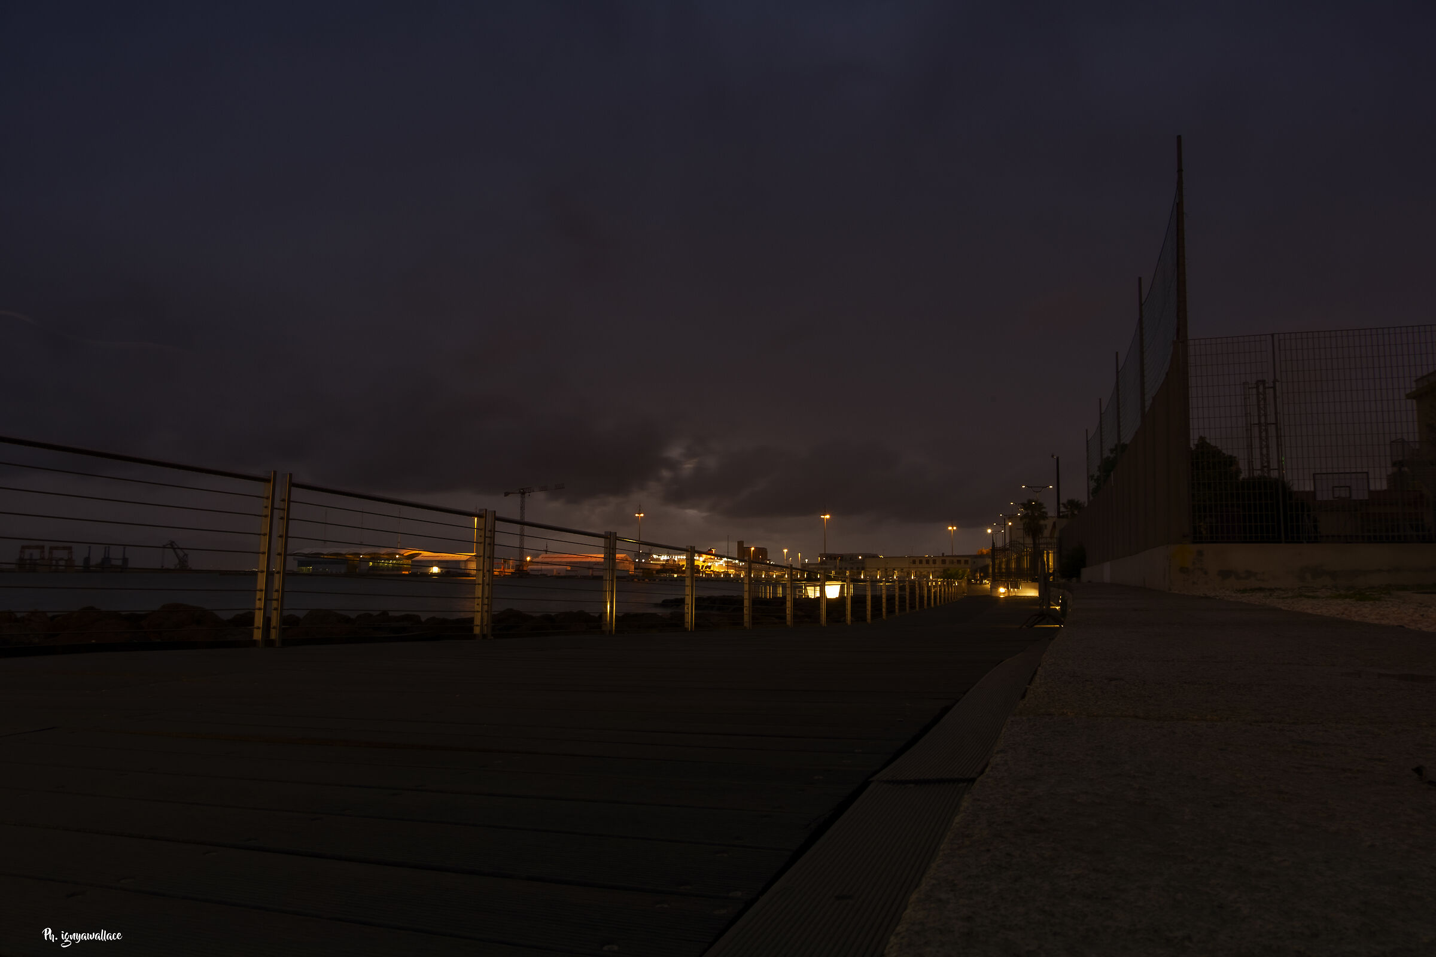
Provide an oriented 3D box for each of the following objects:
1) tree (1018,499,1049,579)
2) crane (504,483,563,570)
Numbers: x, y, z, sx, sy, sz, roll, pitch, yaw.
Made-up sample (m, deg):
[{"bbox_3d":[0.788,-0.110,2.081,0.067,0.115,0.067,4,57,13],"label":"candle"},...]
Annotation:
[{"bbox_3d":[30.297,6.095,92.000,2.800,8.200,2.800,-2,-6,18],"label":"tree"},{"bbox_3d":[-95.995,25.895,496.924,40.000,46.500,5.000,-4,-8,40],"label":"crane"}]

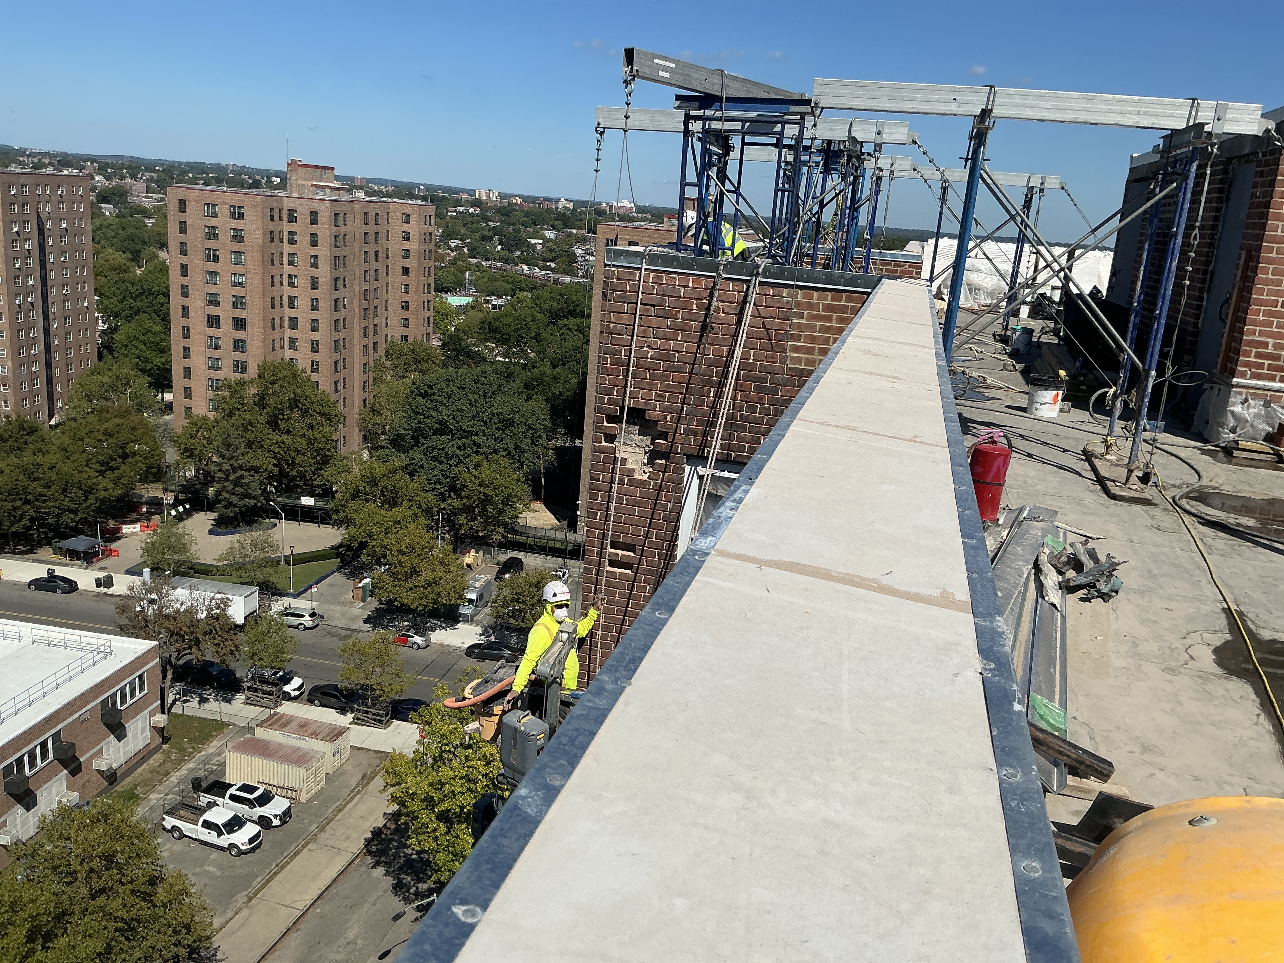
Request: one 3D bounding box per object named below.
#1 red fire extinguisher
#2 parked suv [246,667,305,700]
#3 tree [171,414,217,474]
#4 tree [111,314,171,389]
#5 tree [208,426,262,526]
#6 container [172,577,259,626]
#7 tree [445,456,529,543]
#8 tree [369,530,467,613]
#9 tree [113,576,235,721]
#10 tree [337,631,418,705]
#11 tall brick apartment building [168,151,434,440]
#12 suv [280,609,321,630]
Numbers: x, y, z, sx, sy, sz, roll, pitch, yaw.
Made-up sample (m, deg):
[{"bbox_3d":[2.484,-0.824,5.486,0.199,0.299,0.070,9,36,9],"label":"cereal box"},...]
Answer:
[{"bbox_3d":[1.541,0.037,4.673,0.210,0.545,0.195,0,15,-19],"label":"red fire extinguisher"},{"bbox_3d":[-29.734,16.393,84.289,4.550,1.680,1.840,8,15,10],"label":"parked suv"},{"bbox_3d":[-55.767,-2.864,129.331,7.200,11.300,7.000,-1,16,-23],"label":"tree"},{"bbox_3d":[-85.160,-21.272,181.720,14.000,15.600,13.500,-2,16,-25],"label":"tree"},{"bbox_3d":[-47.063,-0.246,121.016,5.900,12.000,5.900,5,15,0],"label":"tree"},{"bbox_3d":[-39.702,11.026,95.862,7.700,2.700,2.500,7,15,7],"label":"container"},{"bbox_3d":[-18.223,2.585,120.735,9.800,11.400,9.500,3,15,-9],"label":"tree"},{"bbox_3d":[-20.819,9.469,96.895,8.900,10.100,8.900,5,15,0],"label":"tree"},{"bbox_3d":[-35.402,12.729,78.659,9.400,11.140,8.800,5,14,0],"label":"tree"},{"bbox_3d":[-20.713,14.944,80.146,6.000,7.500,5.800,1,15,-14],"label":"tree"},{"bbox_3d":[-46.870,-23.440,149.034,21.000,42.600,47.000,7,15,8],"label":"tall brick apartment building"},{"bbox_3d":[-32.955,12.761,98.646,4.820,1.660,1.880,8,15,13],"label":"suv"}]

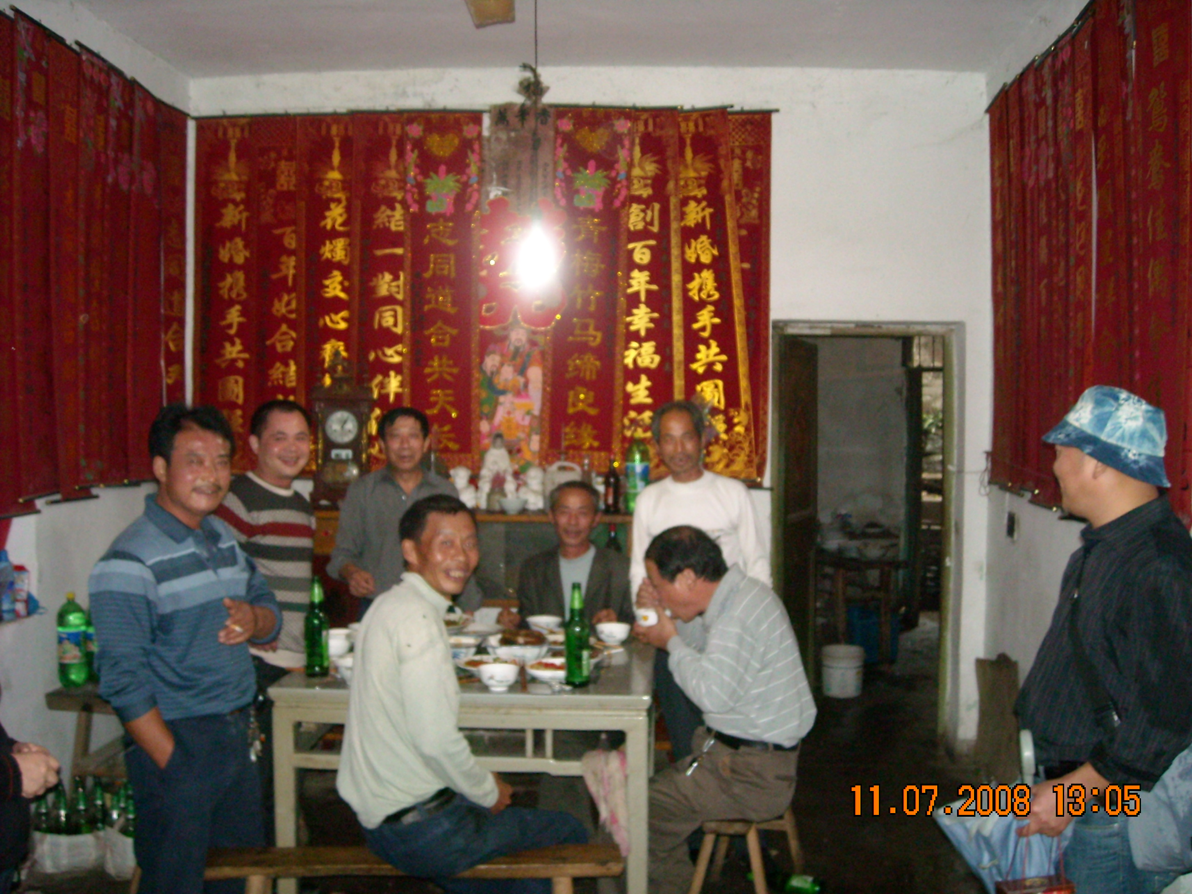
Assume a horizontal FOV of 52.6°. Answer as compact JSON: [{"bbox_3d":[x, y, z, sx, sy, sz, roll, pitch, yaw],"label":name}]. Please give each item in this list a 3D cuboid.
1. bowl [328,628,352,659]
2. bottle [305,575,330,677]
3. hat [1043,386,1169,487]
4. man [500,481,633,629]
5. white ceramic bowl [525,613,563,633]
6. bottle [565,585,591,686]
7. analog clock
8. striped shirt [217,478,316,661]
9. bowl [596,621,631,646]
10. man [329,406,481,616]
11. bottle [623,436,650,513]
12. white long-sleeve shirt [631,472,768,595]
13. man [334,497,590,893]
[{"bbox_3d":[-0.796,0.599,3.680,0.106,0.078,0.106,0,3,0],"label":"bowl"},{"bbox_3d":[-0.802,0.514,3.467,0.072,0.280,0.072,0,3,4],"label":"bottle"},{"bbox_3d":[0.994,-0.026,2.340,0.272,0.140,0.250,28,19,34],"label":"hat"},{"bbox_3d":[-0.100,0.790,4.250,0.540,1.310,0.680,0,2,-1],"label":"man"},{"bbox_3d":[-0.172,0.598,4.000,0.119,0.058,0.119,0,2,0],"label":"white ceramic bowl"},{"bbox_3d":[-0.050,0.509,3.270,0.070,0.278,0.070,0,2,0],"label":"bottle"},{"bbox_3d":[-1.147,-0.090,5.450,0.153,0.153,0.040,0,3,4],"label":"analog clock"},{"bbox_3d":[-1.005,0.371,3.650,0.470,0.600,0.290,-1,2,-30],"label":"striped shirt"},{"bbox_3d":[0.057,0.603,3.870,0.112,0.060,0.112,0,2,0],"label":"bowl"},{"bbox_3d":[-0.695,0.643,4.400,0.530,1.620,0.330,0,2,-9],"label":"man"},{"bbox_3d":[0.185,0.121,5.300,0.104,0.333,0.104,0,3,4],"label":"bottle"},{"bbox_3d":[0.387,0.404,4.450,0.530,0.640,0.270,1,3,16],"label":"white long-sleeve shirt"},{"bbox_3d":[-0.320,0.800,2.900,0.720,1.360,0.500,-1,2,-35],"label":"man"}]

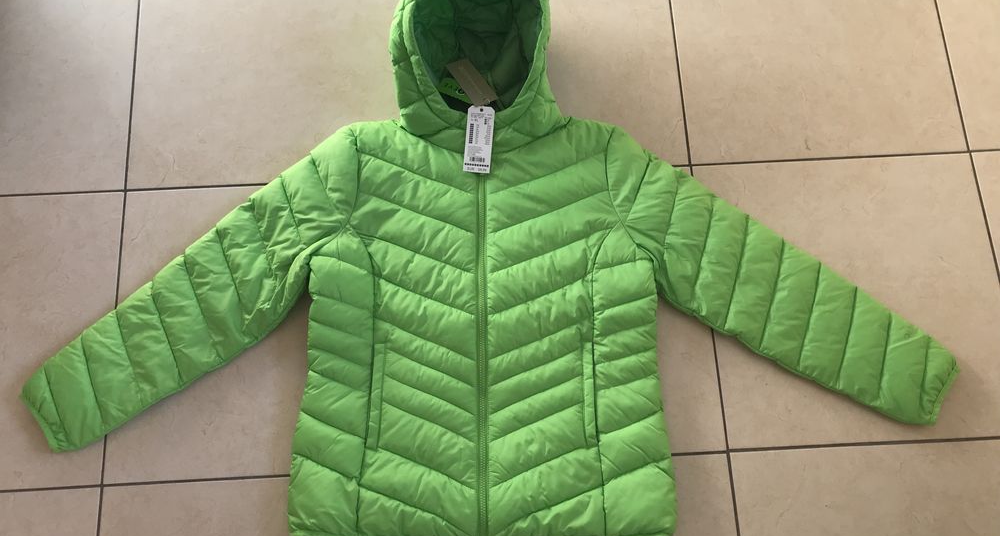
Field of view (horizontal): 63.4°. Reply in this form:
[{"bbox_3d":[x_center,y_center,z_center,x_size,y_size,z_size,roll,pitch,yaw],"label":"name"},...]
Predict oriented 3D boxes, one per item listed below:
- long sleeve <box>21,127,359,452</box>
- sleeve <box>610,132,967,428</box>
[{"bbox_3d":[-0.412,0.036,1.203,0.627,0.070,0.185,-42,78,-11],"label":"long sleeve"},{"bbox_3d":[0.380,0.027,1.211,0.635,0.070,0.200,37,77,9],"label":"sleeve"}]

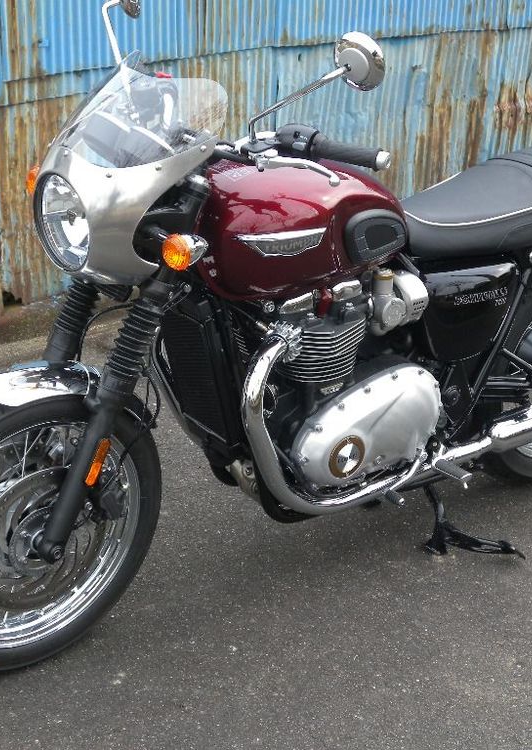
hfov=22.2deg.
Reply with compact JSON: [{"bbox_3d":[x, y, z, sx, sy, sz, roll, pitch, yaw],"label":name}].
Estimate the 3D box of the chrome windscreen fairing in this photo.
[{"bbox_3d":[-0.265,-0.380,2.555,0.295,0.403,0.294,-18,31,-36],"label":"chrome windscreen fairing"}]

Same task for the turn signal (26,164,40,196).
[{"bbox_3d":[-0.442,-0.392,2.732,0.080,0.067,0.066,-18,31,-36],"label":"turn signal"}]

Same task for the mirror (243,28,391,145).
[{"bbox_3d":[0.097,-0.507,2.410,0.250,0.230,0.150,22,32,38],"label":"mirror"}]

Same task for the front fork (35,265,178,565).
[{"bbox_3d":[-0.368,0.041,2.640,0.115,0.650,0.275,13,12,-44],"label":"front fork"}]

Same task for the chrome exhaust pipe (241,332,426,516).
[{"bbox_3d":[0.133,0.093,2.829,0.485,0.425,0.155,-15,28,-32],"label":"chrome exhaust pipe"}]

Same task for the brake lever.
[{"bbox_3d":[0.053,-0.364,2.401,0.185,0.030,0.050,24,33,34],"label":"brake lever"}]

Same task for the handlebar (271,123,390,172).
[{"bbox_3d":[0.116,-0.412,2.487,0.229,0.068,0.072,15,28,29],"label":"handlebar"}]

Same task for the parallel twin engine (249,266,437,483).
[{"bbox_3d":[0.098,-0.014,2.975,0.440,0.475,0.425,-15,28,-32],"label":"parallel twin engine"}]

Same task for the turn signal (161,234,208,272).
[{"bbox_3d":[-0.138,-0.224,2.406,0.080,0.067,0.066,-18,31,-36],"label":"turn signal"}]

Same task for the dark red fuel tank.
[{"bbox_3d":[0.040,-0.332,2.791,0.560,0.247,0.290,-15,28,-32],"label":"dark red fuel tank"}]

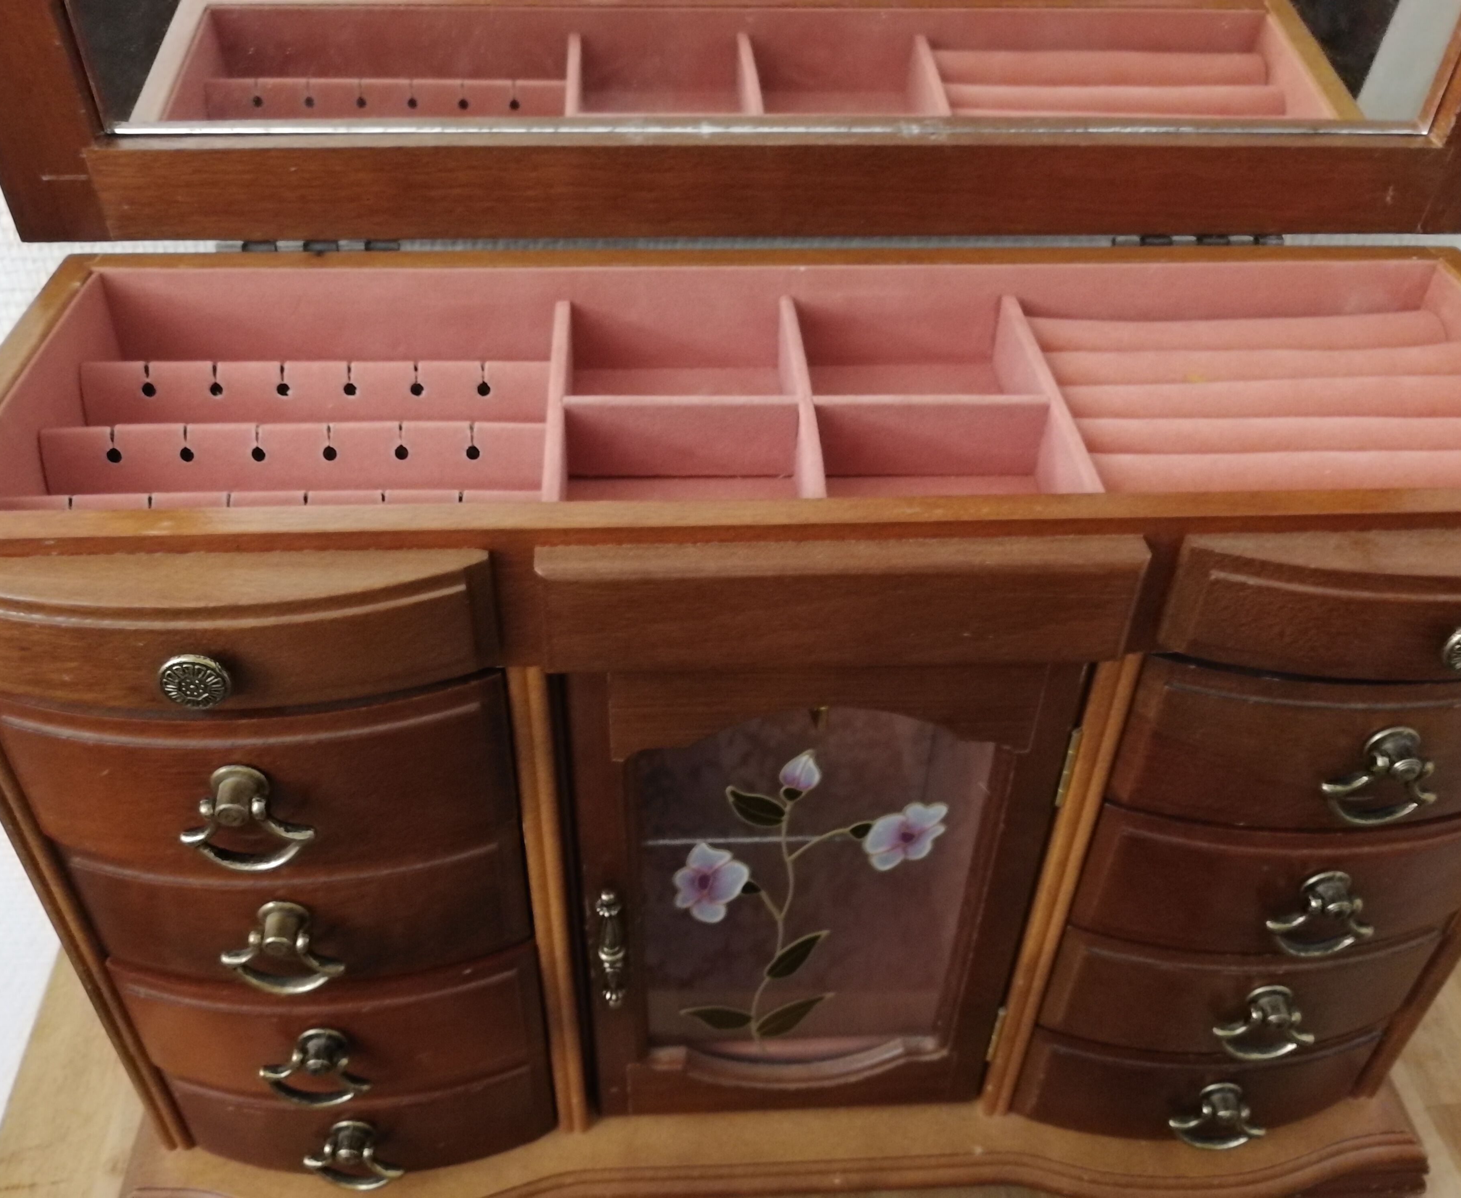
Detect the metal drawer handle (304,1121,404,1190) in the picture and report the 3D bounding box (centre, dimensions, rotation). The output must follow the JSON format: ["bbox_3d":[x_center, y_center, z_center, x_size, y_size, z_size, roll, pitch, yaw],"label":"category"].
[{"bbox_3d":[-0.104,0.155,0.347,0.026,0.025,0.010,-1,39,-3],"label":"metal drawer handle"}]

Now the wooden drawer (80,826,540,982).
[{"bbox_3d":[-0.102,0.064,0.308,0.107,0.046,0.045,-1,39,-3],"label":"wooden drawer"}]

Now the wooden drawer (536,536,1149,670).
[{"bbox_3d":[0.021,0.001,0.241,0.115,0.027,0.012,-1,39,-3],"label":"wooden drawer"}]

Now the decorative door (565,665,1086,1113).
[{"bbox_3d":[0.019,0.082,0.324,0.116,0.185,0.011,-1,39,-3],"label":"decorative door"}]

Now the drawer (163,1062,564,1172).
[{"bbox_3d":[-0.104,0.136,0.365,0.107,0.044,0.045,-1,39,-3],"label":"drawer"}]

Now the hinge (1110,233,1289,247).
[{"bbox_3d":[0.125,-0.096,0.333,0.047,0.005,0.005,-1,39,-3],"label":"hinge"}]

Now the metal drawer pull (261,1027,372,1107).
[{"bbox_3d":[-0.105,0.120,0.319,0.026,0.025,0.010,-1,39,-3],"label":"metal drawer pull"}]

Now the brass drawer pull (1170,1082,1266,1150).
[{"bbox_3d":[0.140,0.150,0.360,0.028,0.024,0.010,-1,39,-3],"label":"brass drawer pull"}]

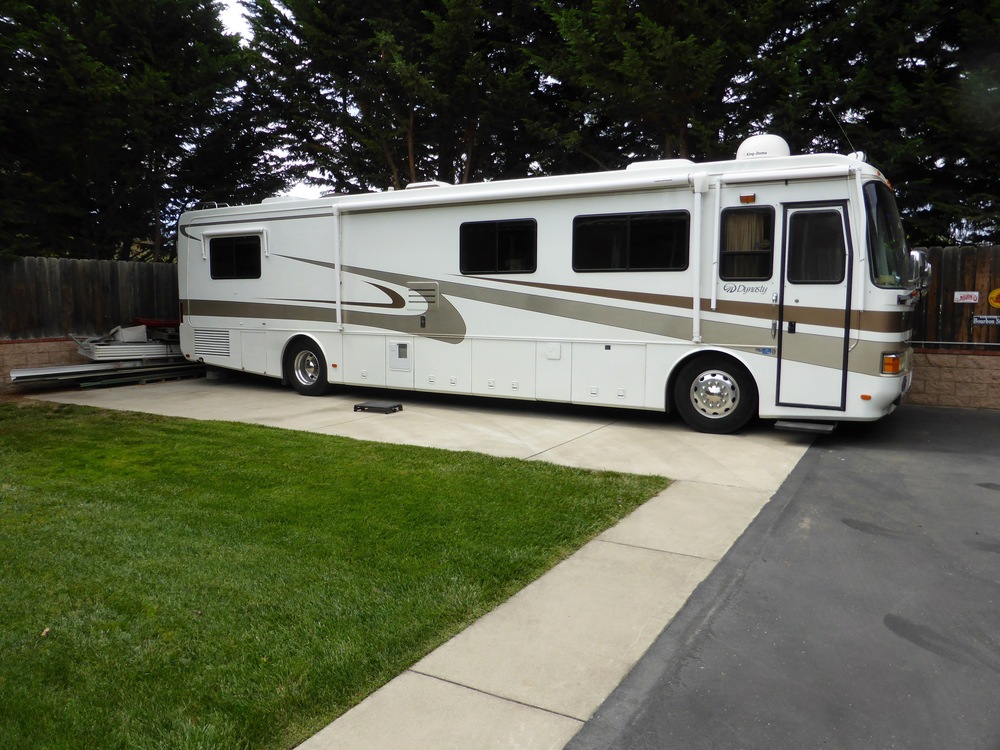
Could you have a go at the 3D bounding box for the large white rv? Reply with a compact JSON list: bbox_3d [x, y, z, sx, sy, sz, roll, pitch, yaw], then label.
[{"bbox_3d":[-0.225,-1.458,11.765,12.240,3.715,2.600,4,7,30],"label":"large white rv"}]

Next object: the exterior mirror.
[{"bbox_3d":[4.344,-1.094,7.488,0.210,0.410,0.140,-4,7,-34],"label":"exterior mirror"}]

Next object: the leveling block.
[{"bbox_3d":[-1.791,0.483,10.615,0.570,0.100,0.380,3,7,25],"label":"leveling block"}]

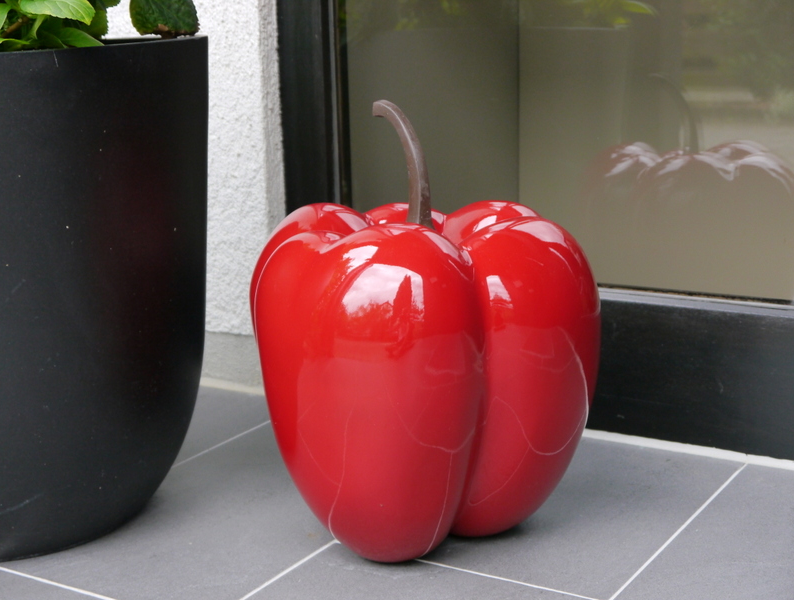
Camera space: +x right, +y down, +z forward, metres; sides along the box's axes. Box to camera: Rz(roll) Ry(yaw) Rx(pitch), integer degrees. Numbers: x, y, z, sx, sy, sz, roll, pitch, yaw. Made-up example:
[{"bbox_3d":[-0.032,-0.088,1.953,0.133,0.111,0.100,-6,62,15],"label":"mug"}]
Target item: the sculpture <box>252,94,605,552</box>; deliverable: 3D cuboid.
[{"bbox_3d":[0.030,0.020,1.386,0.360,0.446,0.360,-2,13,0],"label":"sculpture"}]

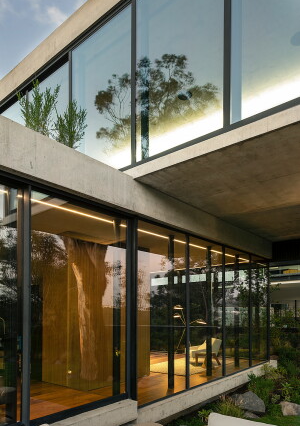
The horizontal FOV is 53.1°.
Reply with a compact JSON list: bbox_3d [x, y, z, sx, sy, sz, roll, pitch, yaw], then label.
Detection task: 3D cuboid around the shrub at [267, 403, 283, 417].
[{"bbox_3d":[2.200,3.471,5.300,0.270,0.240,0.250,0,-8,0],"label":"shrub"}]

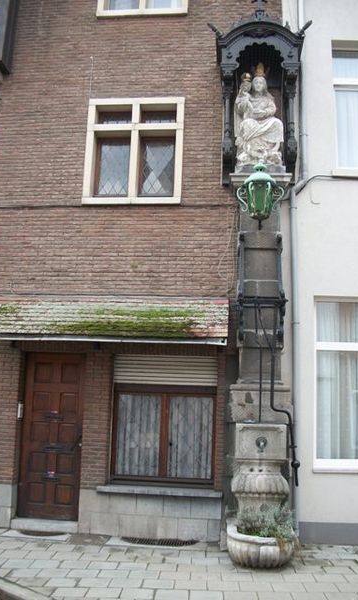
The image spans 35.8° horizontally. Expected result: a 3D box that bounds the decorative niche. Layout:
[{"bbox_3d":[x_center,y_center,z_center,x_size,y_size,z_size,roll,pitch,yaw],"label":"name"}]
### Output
[{"bbox_3d":[1.056,-2.772,7.364,1.230,2.370,0.680,1,-10,2],"label":"decorative niche"}]

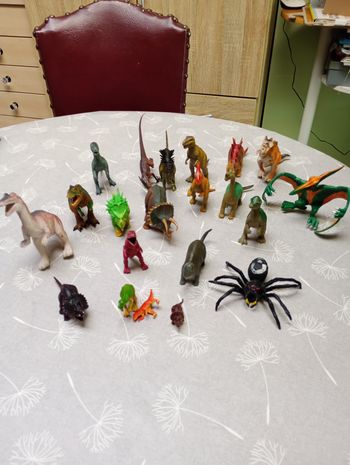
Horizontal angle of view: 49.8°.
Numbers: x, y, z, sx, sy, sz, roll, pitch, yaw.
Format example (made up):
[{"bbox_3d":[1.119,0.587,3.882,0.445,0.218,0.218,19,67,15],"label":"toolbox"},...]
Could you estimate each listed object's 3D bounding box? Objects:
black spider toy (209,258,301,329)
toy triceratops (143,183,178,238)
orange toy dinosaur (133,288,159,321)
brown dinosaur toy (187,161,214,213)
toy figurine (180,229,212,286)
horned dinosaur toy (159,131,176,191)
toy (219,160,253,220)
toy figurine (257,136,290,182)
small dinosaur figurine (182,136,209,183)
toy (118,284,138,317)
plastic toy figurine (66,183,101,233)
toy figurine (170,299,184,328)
[{"bbox_3d":[0.115,0.078,0.542,0.135,0.045,0.103,11,41,14],"label":"black spider toy"},{"bbox_3d":[-0.034,-0.057,0.770,0.060,0.079,0.163,-10,40,-11],"label":"toy triceratops"},{"bbox_3d":[-0.041,0.101,0.535,0.028,0.021,0.052,13,42,17],"label":"orange toy dinosaur"},{"bbox_3d":[0.058,-0.110,0.812,0.055,0.105,0.121,11,41,14],"label":"brown dinosaur toy"},{"bbox_3d":[0.043,0.037,0.673,0.038,0.056,0.132,11,41,14],"label":"toy figurine"},{"bbox_3d":[-0.017,-0.154,0.807,0.039,0.067,0.146,-4,40,-4],"label":"horned dinosaur toy"},{"bbox_3d":[0.133,-0.108,0.794,0.047,0.123,0.132,16,42,19],"label":"toy"},{"bbox_3d":[0.206,-0.158,0.791,0.047,0.086,0.097,27,47,30],"label":"toy figurine"},{"bbox_3d":[0.053,-0.188,0.900,0.053,0.114,0.127,23,45,26],"label":"small dinosaur figurine"},{"bbox_3d":[-0.063,0.094,0.529,0.022,0.042,0.049,18,43,21],"label":"toy"},{"bbox_3d":[-0.158,-0.058,0.672,0.049,0.095,0.112,2,40,4],"label":"plastic toy figurine"},{"bbox_3d":[0.006,0.125,0.591,0.022,0.025,0.050,2,40,3],"label":"toy figurine"}]

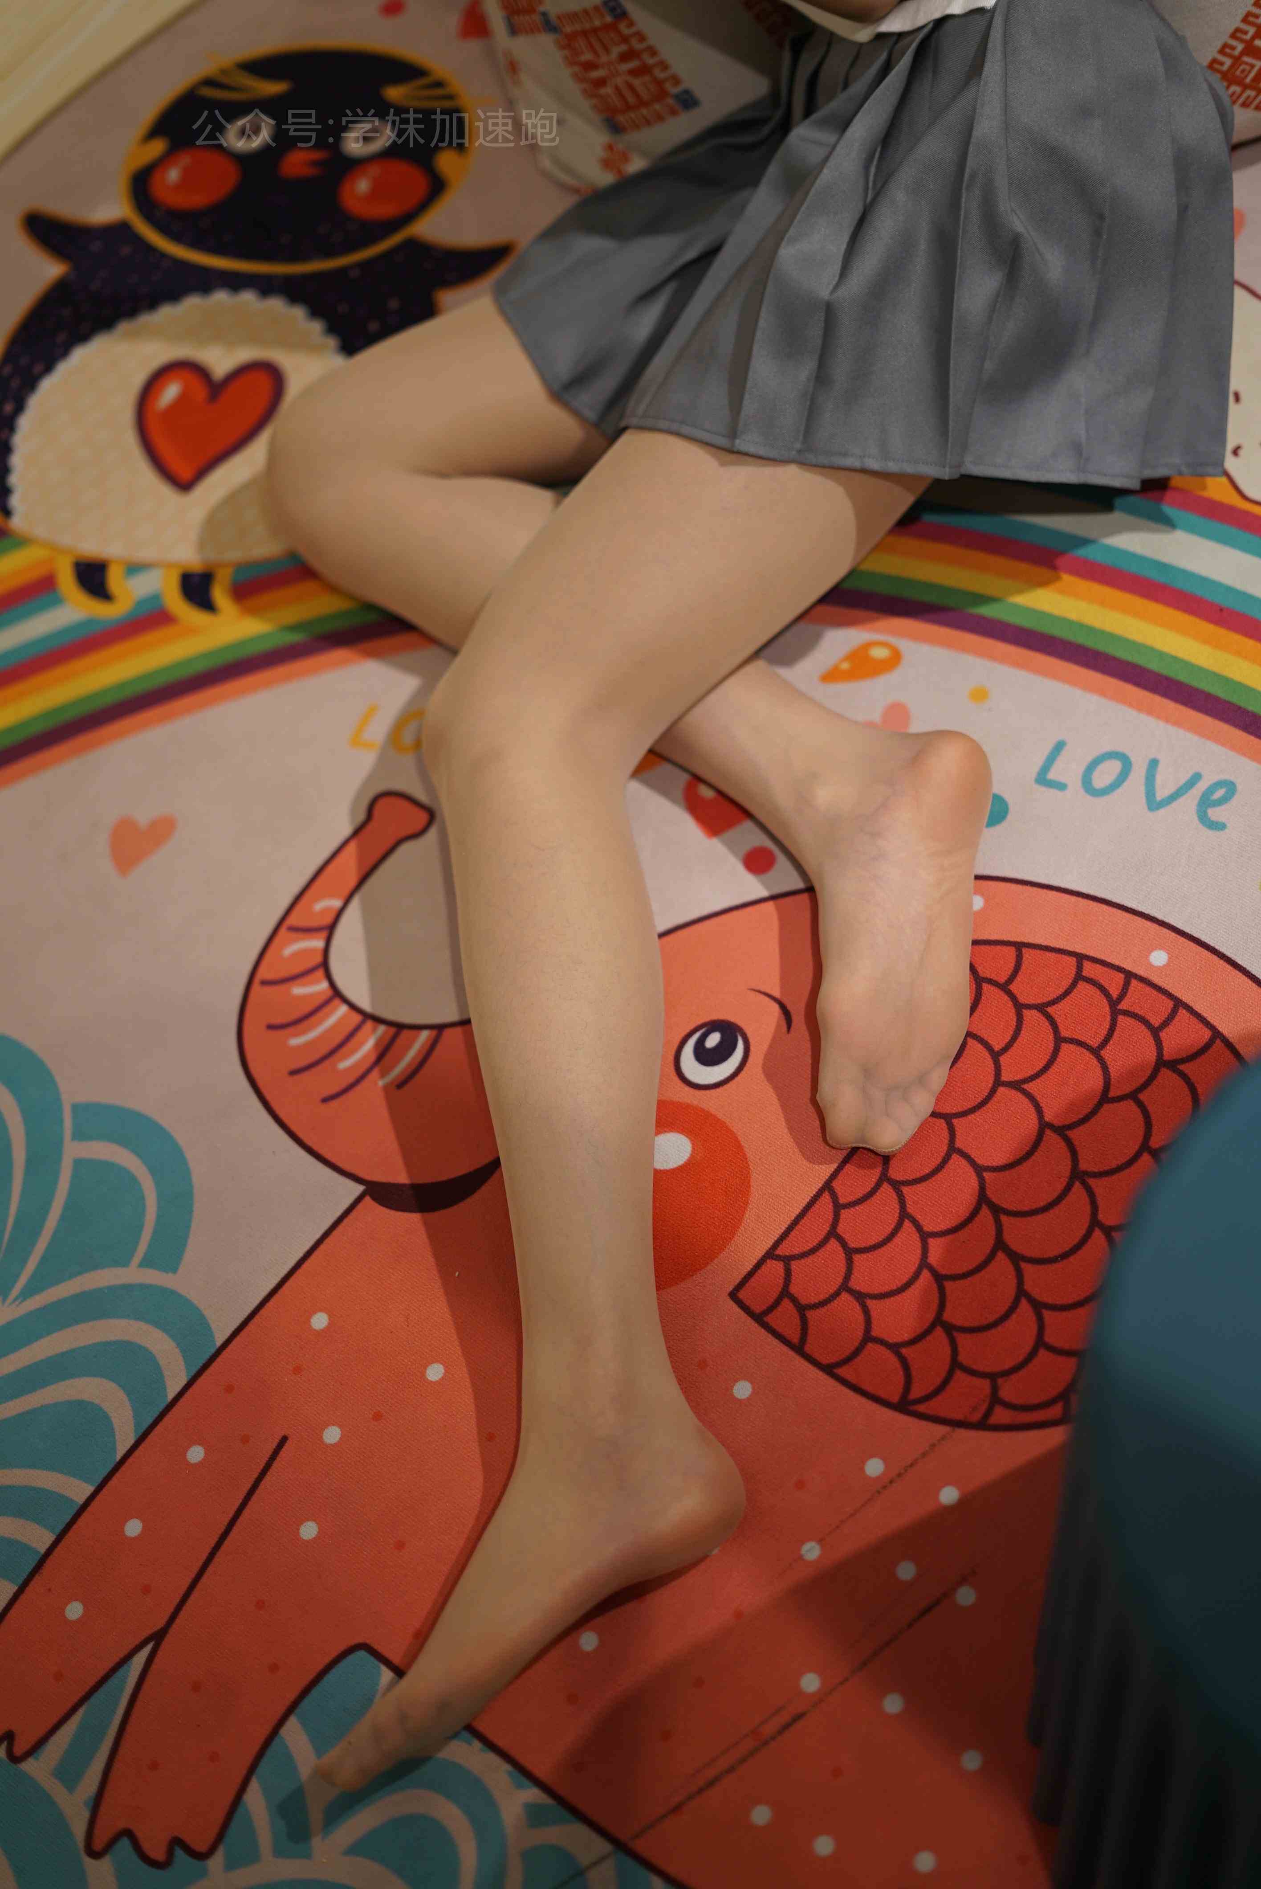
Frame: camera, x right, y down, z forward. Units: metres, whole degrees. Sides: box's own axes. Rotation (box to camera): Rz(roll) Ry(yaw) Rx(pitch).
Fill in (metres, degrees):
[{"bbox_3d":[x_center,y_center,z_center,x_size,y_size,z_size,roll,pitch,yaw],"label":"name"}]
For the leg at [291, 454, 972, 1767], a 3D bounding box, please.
[{"bbox_3d":[-0.008,0.003,1.302,0.260,0.215,0.830,5,58,18],"label":"leg"}]

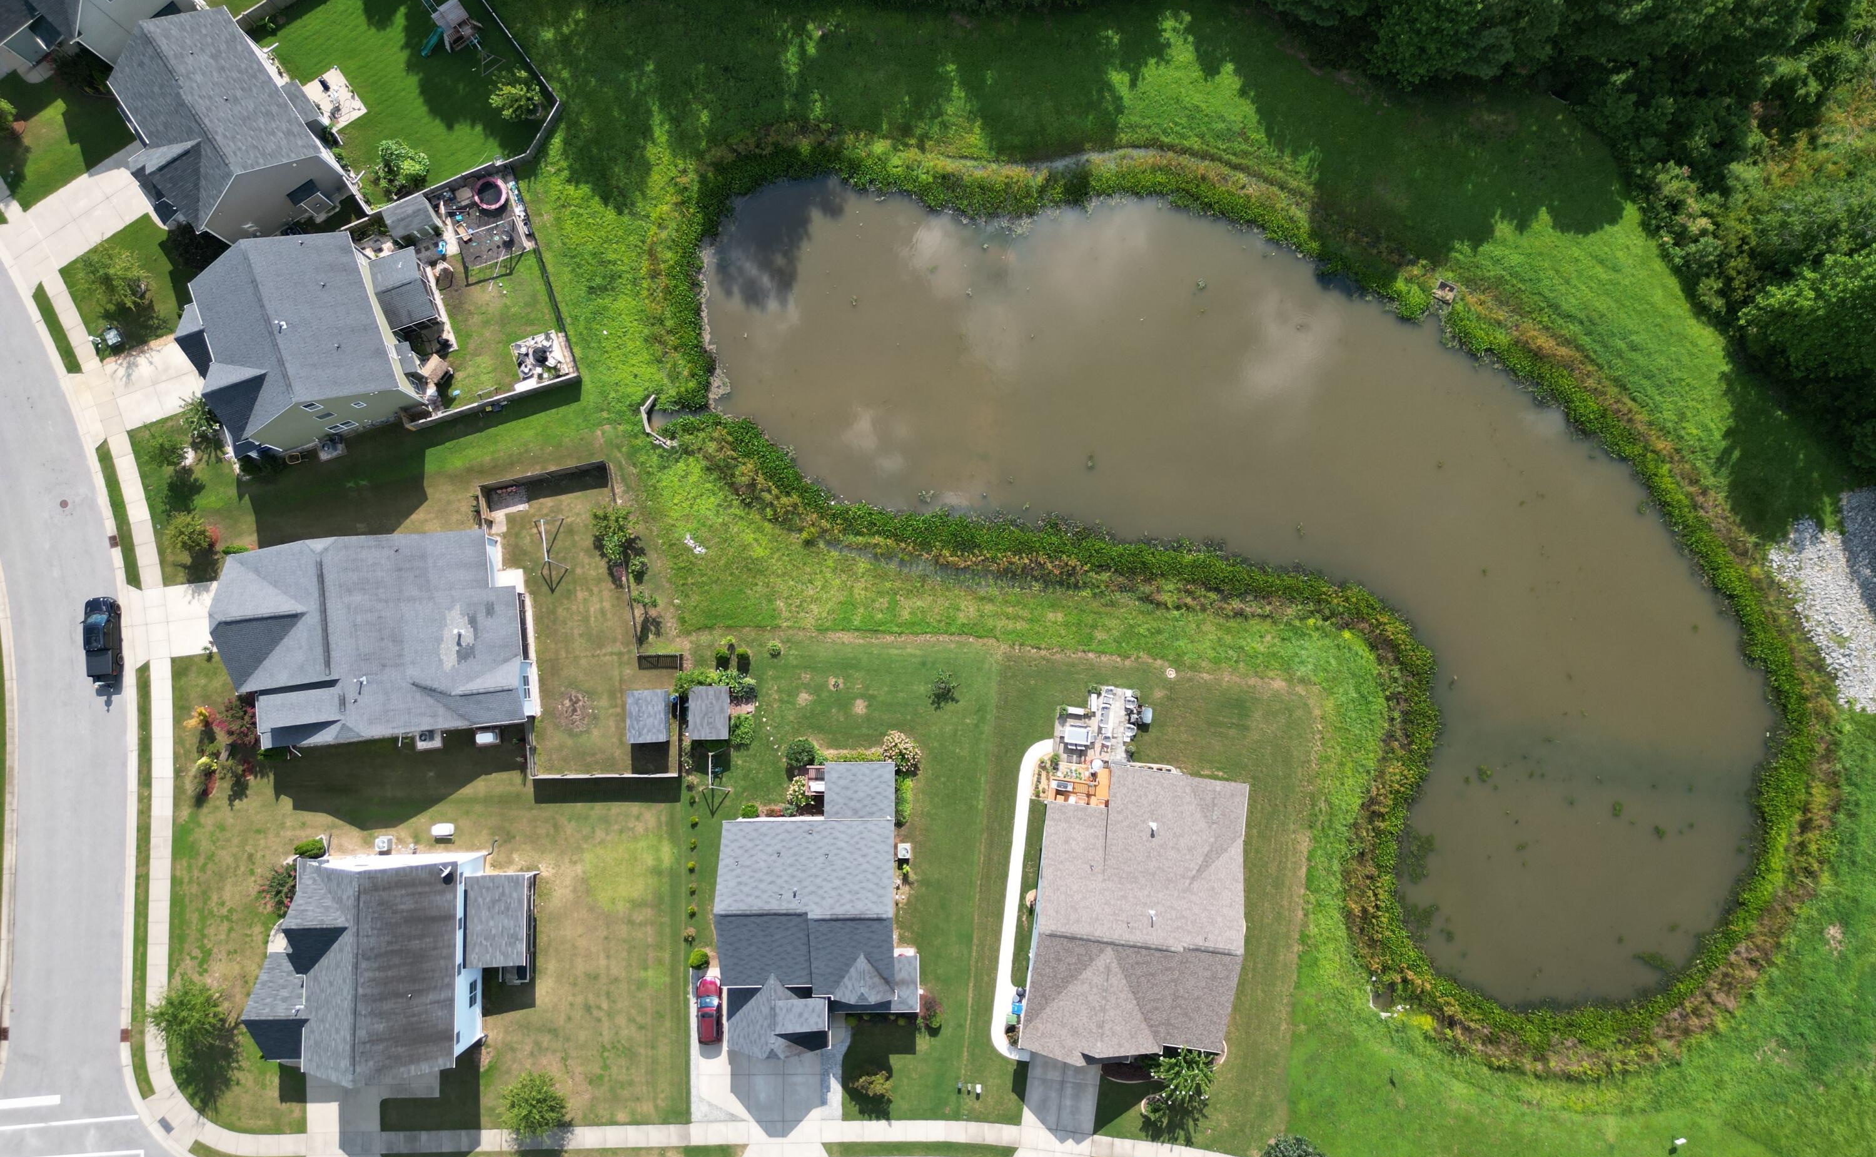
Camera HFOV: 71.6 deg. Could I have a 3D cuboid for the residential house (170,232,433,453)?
[{"bbox_3d":[-46.205,-16.958,93.331,16.000,9.400,12.200,-20,86,-2],"label":"residential house"}]

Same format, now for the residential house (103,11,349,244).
[{"bbox_3d":[-52.696,-32.398,94.629,13.300,9.200,13.200,-33,86,-3],"label":"residential house"}]

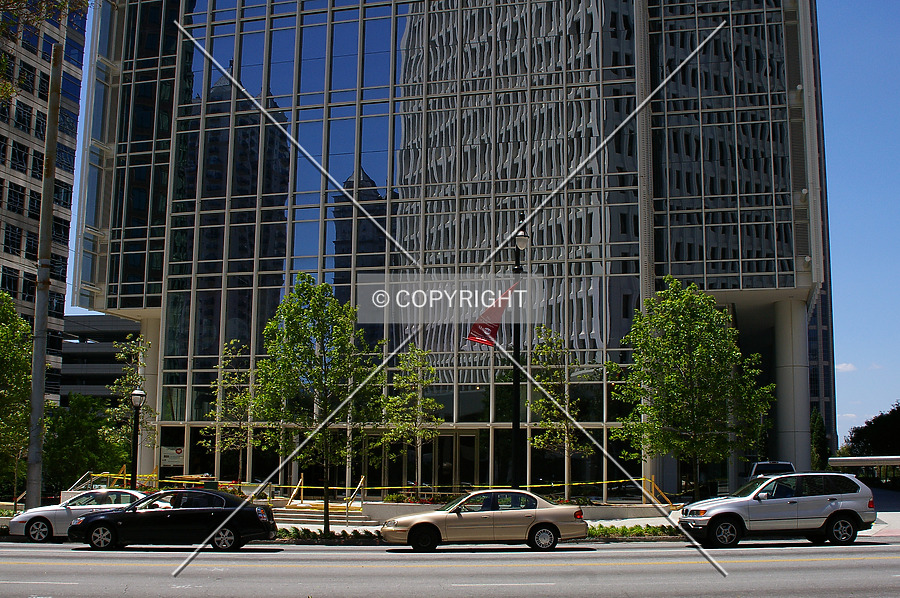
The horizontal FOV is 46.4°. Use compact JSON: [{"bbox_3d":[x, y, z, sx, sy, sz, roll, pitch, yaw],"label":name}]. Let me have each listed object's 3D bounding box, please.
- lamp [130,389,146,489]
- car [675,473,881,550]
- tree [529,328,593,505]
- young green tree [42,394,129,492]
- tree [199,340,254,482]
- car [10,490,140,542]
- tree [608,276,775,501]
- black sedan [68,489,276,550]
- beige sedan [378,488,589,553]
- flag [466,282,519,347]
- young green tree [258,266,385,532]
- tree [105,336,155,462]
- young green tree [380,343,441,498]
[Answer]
[{"bbox_3d":[-8.723,4.422,29.300,0.420,4.000,0.420,1,-10,0],"label":"lamp"},{"bbox_3d":[8.135,5.290,26.235,4.670,1.710,1.870,1,-10,-1],"label":"car"},{"bbox_3d":[4.112,4.139,38.676,2.434,6.467,2.434,1,-10,0],"label":"tree"},{"bbox_3d":[-18.952,7.801,55.000,4.700,5.700,4.500,1,-10,0],"label":"young green tree"},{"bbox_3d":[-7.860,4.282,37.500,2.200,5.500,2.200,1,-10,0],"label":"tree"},{"bbox_3d":[-8.789,5.676,27.400,4.850,1.430,1.810,1,-10,-2],"label":"car"},{"bbox_3d":[7.025,2.931,30.467,4.833,7.309,4.592,1,-10,0],"label":"tree"},{"bbox_3d":[-6.494,5.219,24.925,4.860,1.470,1.790,1,-10,-1],"label":"black sedan"},{"bbox_3d":[0.759,5.146,24.500,4.840,1.420,1.760,1,-10,-2],"label":"beige sedan"},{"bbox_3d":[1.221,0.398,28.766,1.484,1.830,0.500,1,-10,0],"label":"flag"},{"bbox_3d":[-3.751,2.903,29.940,3.651,7.460,3.651,1,-10,0],"label":"young green tree"},{"bbox_3d":[-11.583,4.178,38.000,2.200,5.700,2.200,1,-10,0],"label":"tree"},{"bbox_3d":[-1.517,4.516,39.307,2.323,5.817,2.323,1,-10,0],"label":"young green tree"}]

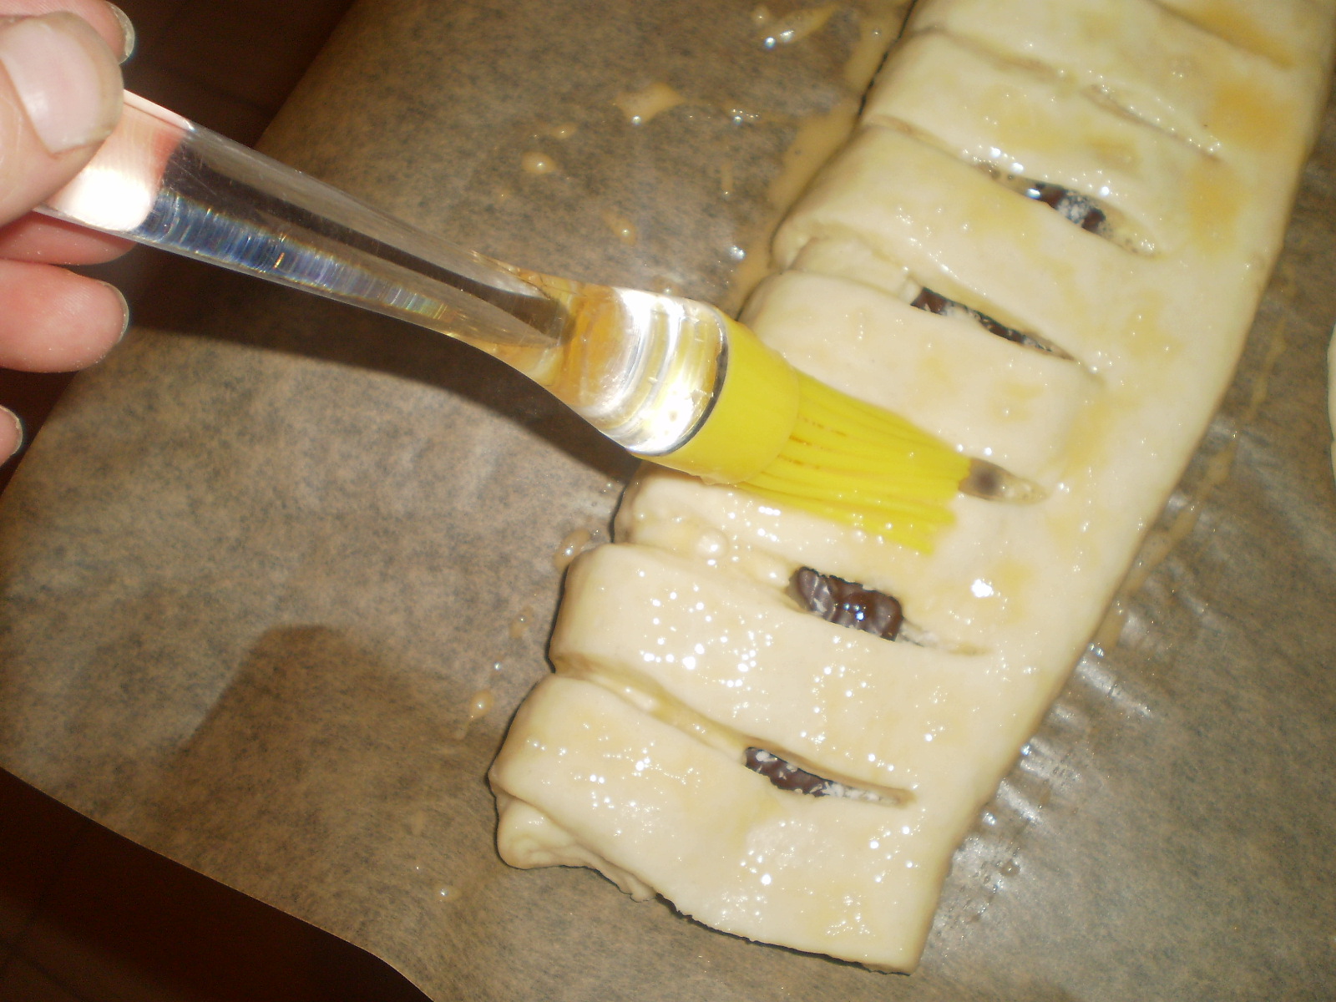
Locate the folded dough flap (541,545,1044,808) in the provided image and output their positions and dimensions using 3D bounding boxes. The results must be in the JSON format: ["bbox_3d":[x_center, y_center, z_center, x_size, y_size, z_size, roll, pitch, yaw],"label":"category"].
[{"bbox_3d":[0.024,0.045,0.359,0.114,0.018,0.036,16,68,3],"label":"folded dough flap"}]

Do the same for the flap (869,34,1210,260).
[{"bbox_3d":[0.111,-0.107,0.425,0.099,0.018,0.040,26,69,7],"label":"flap"}]

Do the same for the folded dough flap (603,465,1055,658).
[{"bbox_3d":[0.042,0.011,0.374,0.110,0.018,0.037,12,68,2],"label":"folded dough flap"}]

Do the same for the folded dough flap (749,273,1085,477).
[{"bbox_3d":[0.064,-0.030,0.392,0.101,0.018,0.044,15,68,3],"label":"folded dough flap"}]

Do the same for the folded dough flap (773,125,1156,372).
[{"bbox_3d":[0.088,-0.073,0.410,0.100,0.018,0.047,24,69,7],"label":"folded dough flap"}]

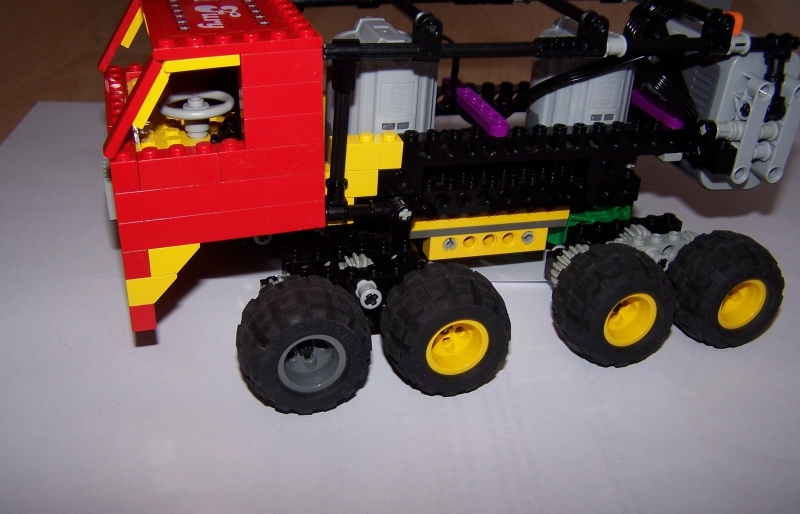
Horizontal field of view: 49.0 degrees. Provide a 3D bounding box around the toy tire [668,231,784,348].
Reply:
[{"bbox_3d":[0.143,0.015,0.389,0.050,0.050,0.029,-7,30,-21],"label":"toy tire"}]

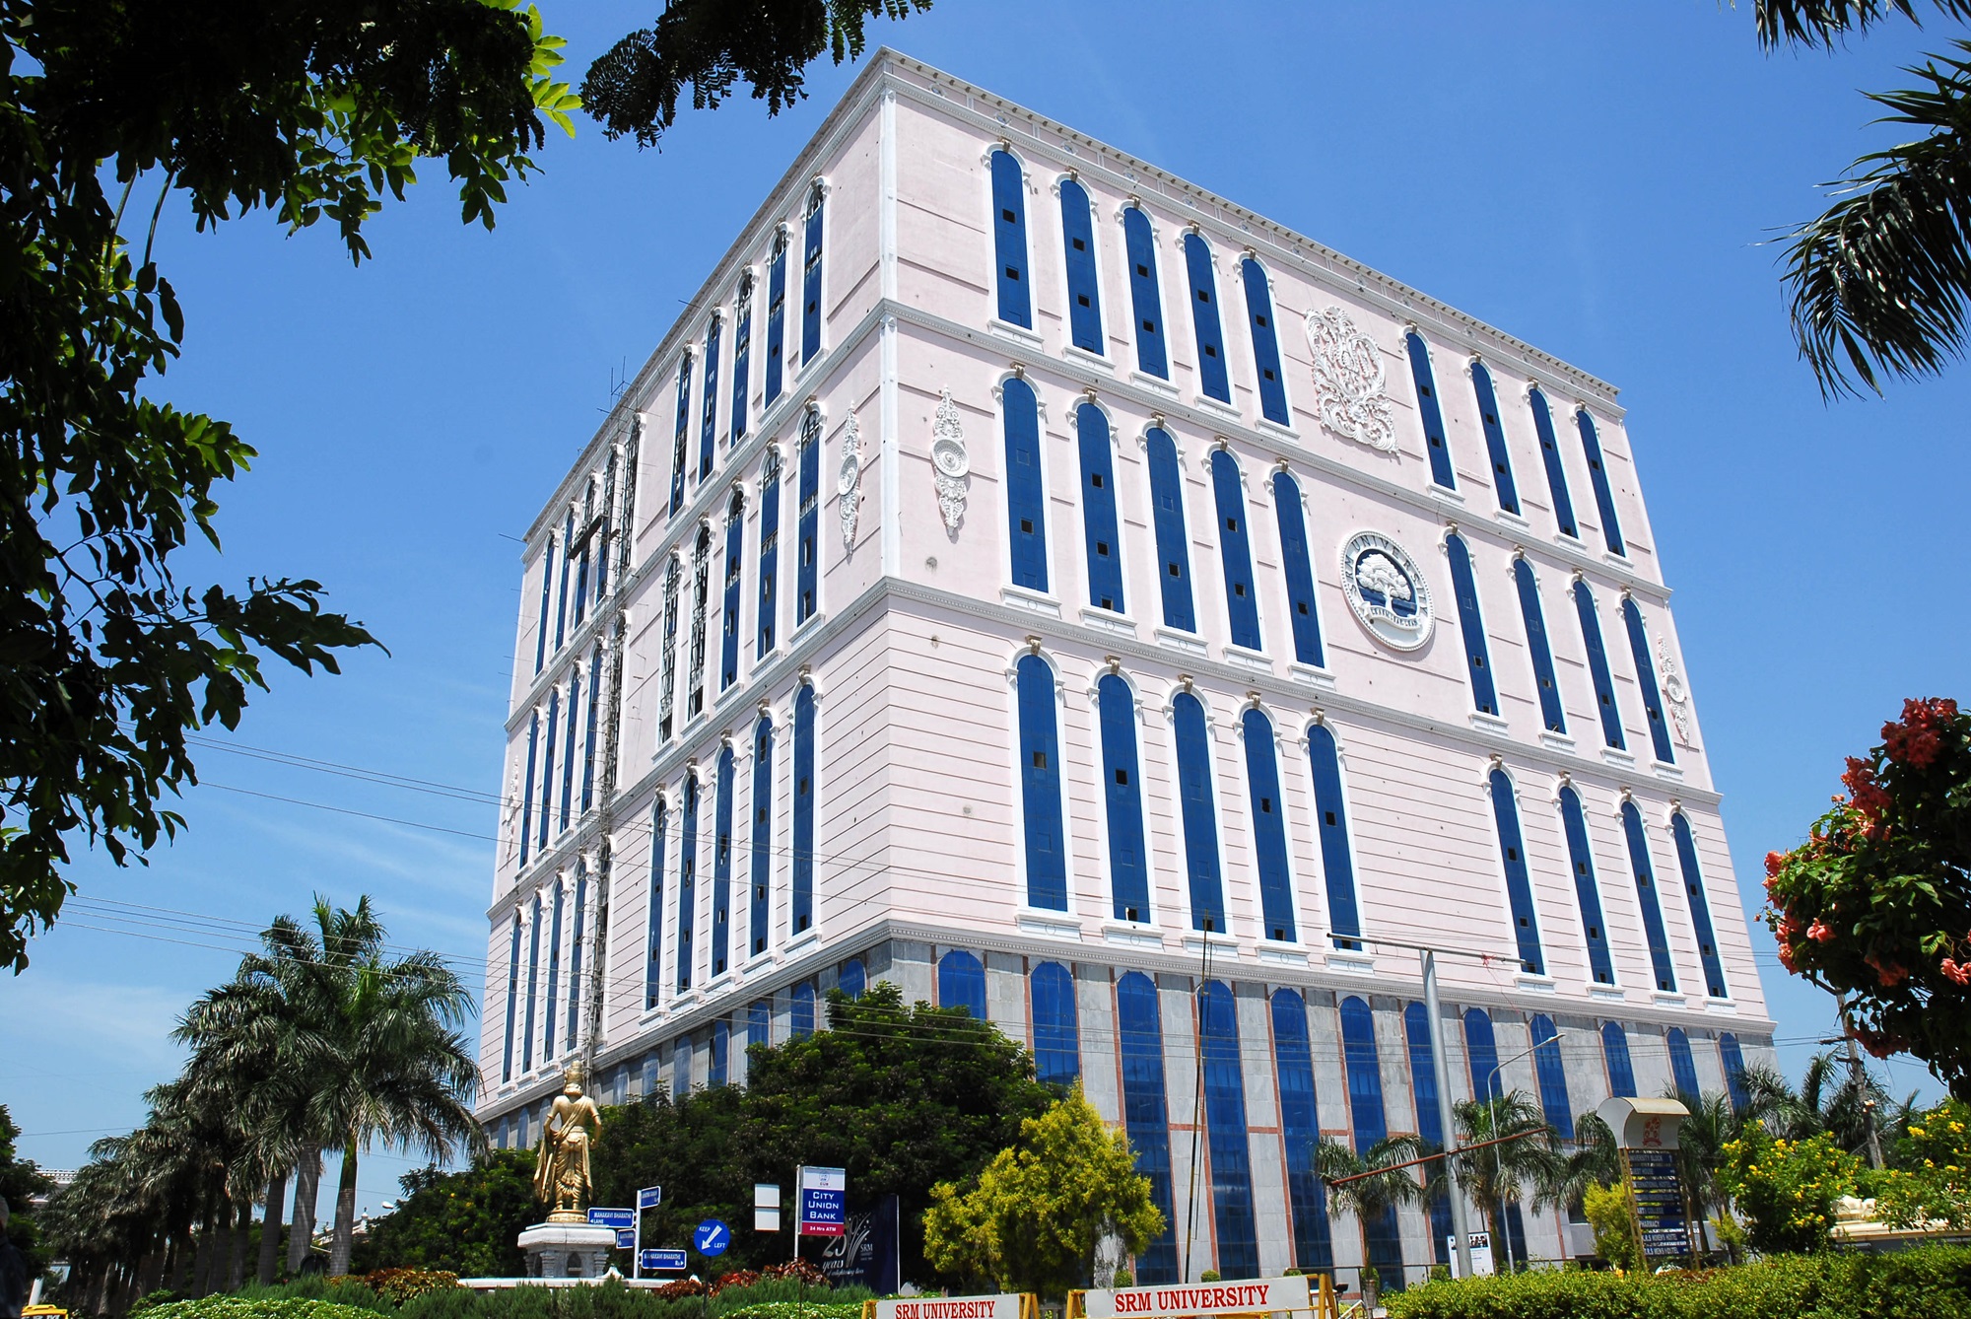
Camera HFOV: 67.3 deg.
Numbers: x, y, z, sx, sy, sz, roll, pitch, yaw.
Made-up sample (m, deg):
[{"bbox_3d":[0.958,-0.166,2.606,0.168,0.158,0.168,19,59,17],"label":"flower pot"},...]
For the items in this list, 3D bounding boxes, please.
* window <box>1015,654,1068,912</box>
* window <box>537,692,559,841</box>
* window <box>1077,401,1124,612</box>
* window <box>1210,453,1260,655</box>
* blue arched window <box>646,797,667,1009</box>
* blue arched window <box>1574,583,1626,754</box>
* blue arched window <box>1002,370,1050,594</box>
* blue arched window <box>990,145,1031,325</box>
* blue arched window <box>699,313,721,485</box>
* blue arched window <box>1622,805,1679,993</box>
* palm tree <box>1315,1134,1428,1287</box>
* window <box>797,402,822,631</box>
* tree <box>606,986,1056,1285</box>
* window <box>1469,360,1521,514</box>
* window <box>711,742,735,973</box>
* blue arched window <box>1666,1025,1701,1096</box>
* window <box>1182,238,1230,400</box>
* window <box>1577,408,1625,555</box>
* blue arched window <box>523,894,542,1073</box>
[{"bbox_3d":[2.299,4.967,61.710,1.796,11.188,0.300,13,-29,-30],"label":"window"},{"bbox_3d":[-29.118,7.244,99.183,0.300,11.188,1.796,13,-29,-30],"label":"window"},{"bbox_3d":[5.318,-7.349,68.896,1.880,11.080,0.300,13,-29,-31],"label":"window"},{"bbox_3d":[12.500,-5.742,74.349,2.000,11.000,0.250,13,-29,-30],"label":"window"},{"bbox_3d":[-17.066,12.480,76.906,0.250,11.000,2.000,13,-29,-30],"label":"blue arched window"},{"bbox_3d":[34.770,0.175,84.167,1.840,10.450,0.300,13,-29,-30],"label":"blue arched window"},{"bbox_3d":[1.721,-8.174,66.709,1.880,11.100,0.300,13,-29,-31],"label":"blue arched window"},{"bbox_3d":[1.163,-20.865,72.502,1.880,10.800,0.300,13,-29,-31],"label":"blue arched window"},{"bbox_3d":[-15.961,-15.379,85.825,0.250,11.000,2.000,13,-29,-30],"label":"blue arched window"},{"bbox_3d":[36.772,13.049,82.249,1.870,10.945,0.300,13,-28,-31],"label":"blue arched window"},{"bbox_3d":[12.244,18.087,46.511,3.720,6.090,3.720,-8,-25,12],"label":"palm tree"},{"bbox_3d":[-8.261,-6.915,69.736,0.300,11.188,1.796,13,-29,-30],"label":"window"},{"bbox_3d":[-4.655,14.982,42.384,12.820,10.780,10.500,0,-25,-6],"label":"tree"},{"bbox_3d":[31.207,-13.880,90.900,1.870,10.725,0.300,13,-28,-31],"label":"window"},{"bbox_3d":[-11.680,8.911,66.700,0.300,10.560,1.840,13,-29,-30],"label":"window"},{"bbox_3d":[35.049,21.290,74.079,1.840,5.830,0.300,13,-29,-30],"label":"blue arched window"},{"bbox_3d":[11.861,-18.806,80.178,2.000,11.000,0.250,13,-29,-30],"label":"window"},{"bbox_3d":[40.435,-11.725,97.298,1.796,11.188,0.300,13,-29,-30],"label":"window"},{"bbox_3d":[-26.717,19.086,87.761,0.300,10.510,1.840,13,-29,-30],"label":"blue arched window"}]

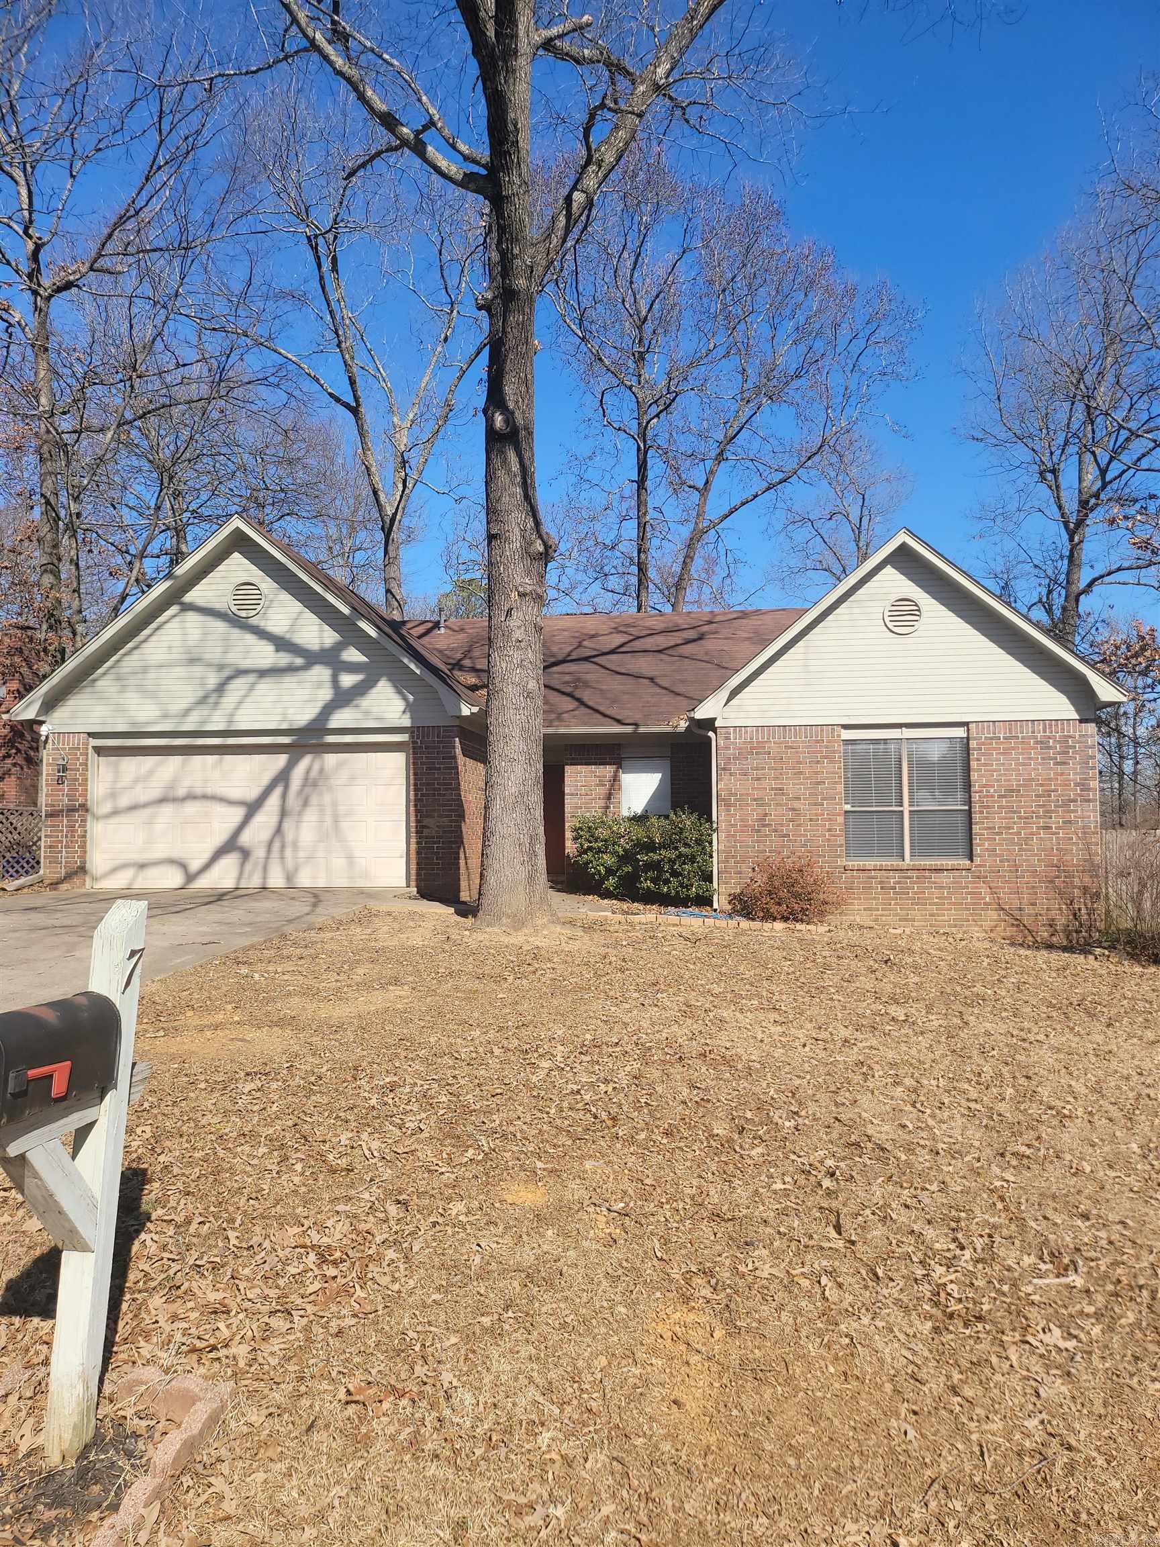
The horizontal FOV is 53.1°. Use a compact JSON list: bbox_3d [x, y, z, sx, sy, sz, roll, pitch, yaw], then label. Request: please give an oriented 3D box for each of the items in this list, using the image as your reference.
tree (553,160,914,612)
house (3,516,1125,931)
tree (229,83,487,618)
[{"bbox_3d":[4.931,-8.547,38.188,12.010,23.520,11.410,-1,-3,7],"label":"tree"},{"bbox_3d":[0.269,-0.496,22.719,16.550,6.150,12.550,-1,-3,7],"label":"house"},{"bbox_3d":[-6.565,-9.096,35.593,8.830,24.540,8.380,-1,-3,7],"label":"tree"}]

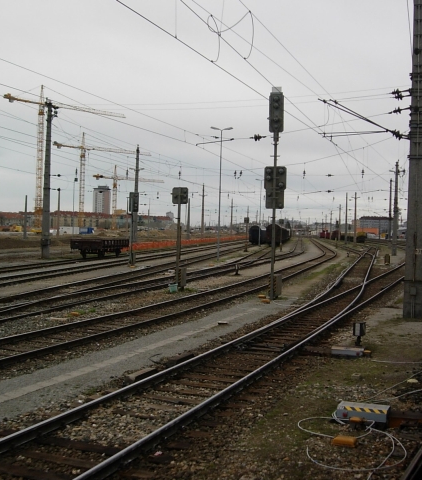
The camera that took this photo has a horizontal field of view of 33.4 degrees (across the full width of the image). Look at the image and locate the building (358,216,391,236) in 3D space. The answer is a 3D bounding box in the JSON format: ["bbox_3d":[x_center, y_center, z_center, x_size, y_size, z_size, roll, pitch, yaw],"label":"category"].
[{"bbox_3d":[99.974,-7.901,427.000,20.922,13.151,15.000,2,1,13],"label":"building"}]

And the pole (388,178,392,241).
[{"bbox_3d":[36.358,-5.295,141.930,0.450,13.638,0.450,2,1,13],"label":"pole"}]

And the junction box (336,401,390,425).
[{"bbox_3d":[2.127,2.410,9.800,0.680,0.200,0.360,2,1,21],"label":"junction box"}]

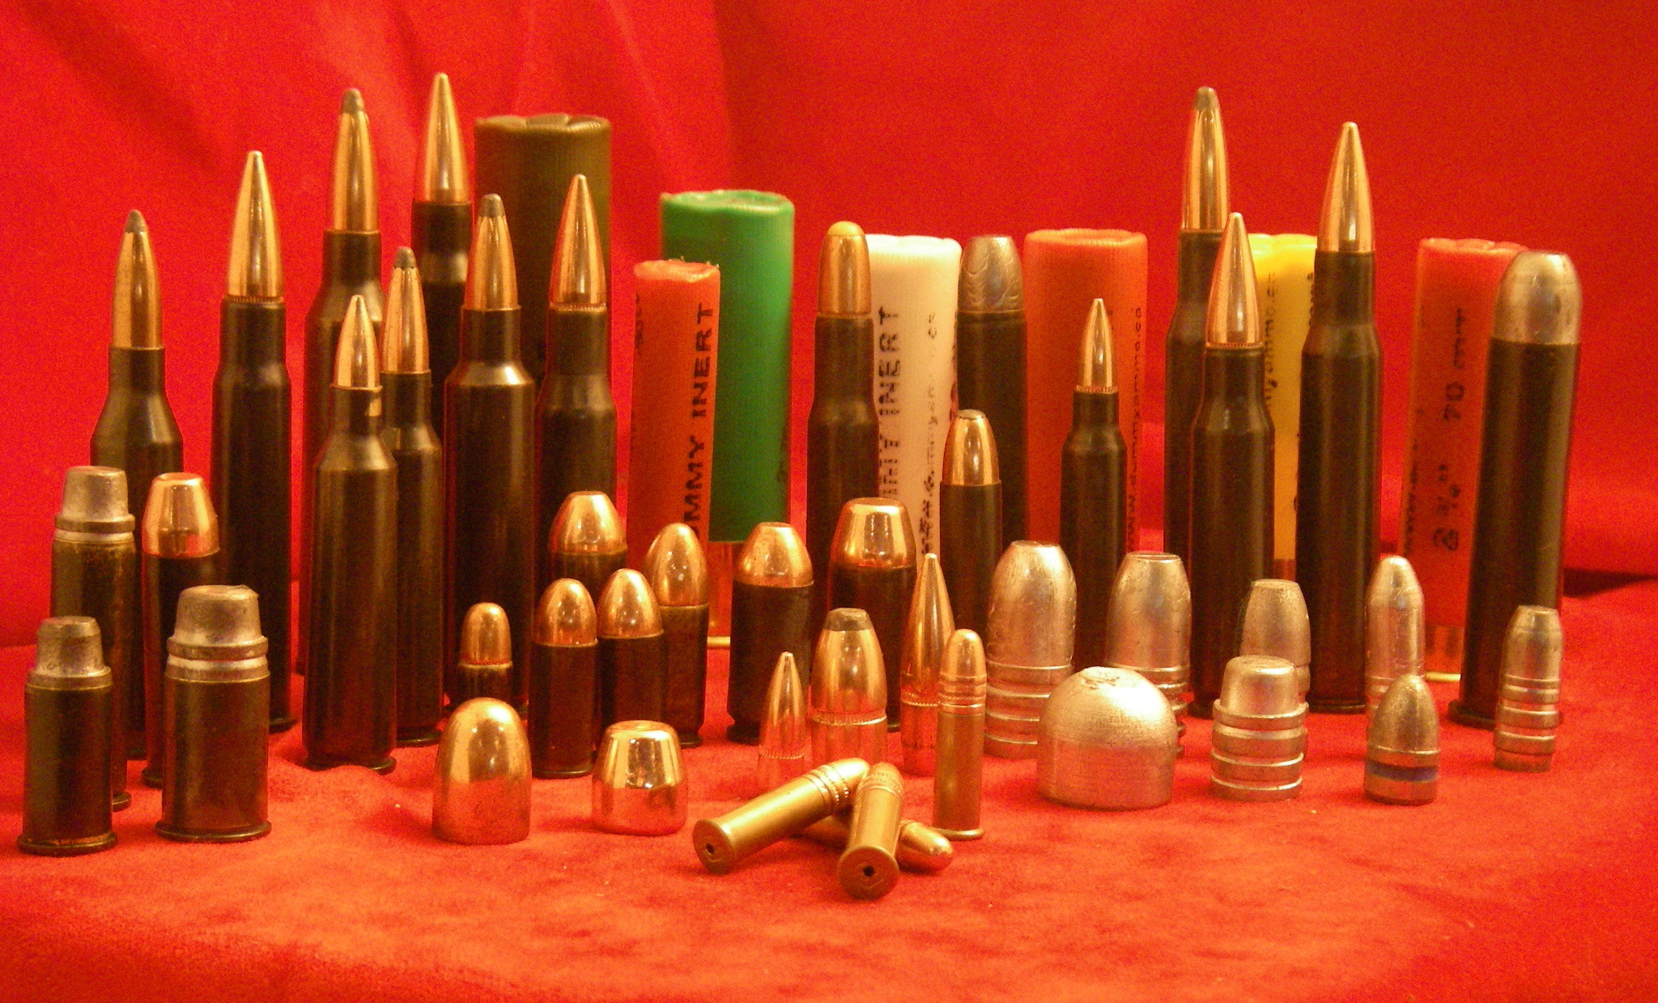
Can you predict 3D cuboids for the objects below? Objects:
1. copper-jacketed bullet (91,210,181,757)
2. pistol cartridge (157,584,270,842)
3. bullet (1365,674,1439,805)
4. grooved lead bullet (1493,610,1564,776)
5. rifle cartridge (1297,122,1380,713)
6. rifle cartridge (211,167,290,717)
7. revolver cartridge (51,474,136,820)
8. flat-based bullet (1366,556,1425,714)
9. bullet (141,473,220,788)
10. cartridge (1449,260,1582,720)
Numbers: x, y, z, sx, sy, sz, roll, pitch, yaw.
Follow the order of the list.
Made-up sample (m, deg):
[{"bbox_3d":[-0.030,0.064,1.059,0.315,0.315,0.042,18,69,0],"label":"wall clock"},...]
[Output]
[{"bbox_3d":[-0.088,-0.002,0.506,0.012,0.069,0.012,1,8,0],"label":"copper-jacketed bullet"},{"bbox_3d":[-0.072,0.024,0.464,0.013,0.028,0.013,2,7,0],"label":"pistol cartridge"},{"bbox_3d":[0.071,0.029,0.490,0.009,0.015,0.009,3,7,0],"label":"bullet"},{"bbox_3d":[0.092,0.024,0.519,0.008,0.021,0.008,4,7,0],"label":"grooved lead bullet"},{"bbox_3d":[0.072,-0.012,0.556,0.012,0.083,0.012,1,9,0],"label":"rifle cartridge"},{"bbox_3d":[-0.077,-0.008,0.531,0.013,0.077,0.013,2,9,0],"label":"rifle cartridge"},{"bbox_3d":[-0.087,0.016,0.471,0.011,0.040,0.011,1,7,0],"label":"revolver cartridge"},{"bbox_3d":[0.077,0.020,0.540,0.008,0.025,0.008,-1,9,0],"label":"flat-based bullet"},{"bbox_3d":[-0.080,0.016,0.489,0.011,0.038,0.011,1,7,0],"label":"bullet"},{"bbox_3d":[0.096,-0.002,0.551,0.015,0.065,0.015,3,9,0],"label":"cartridge"}]

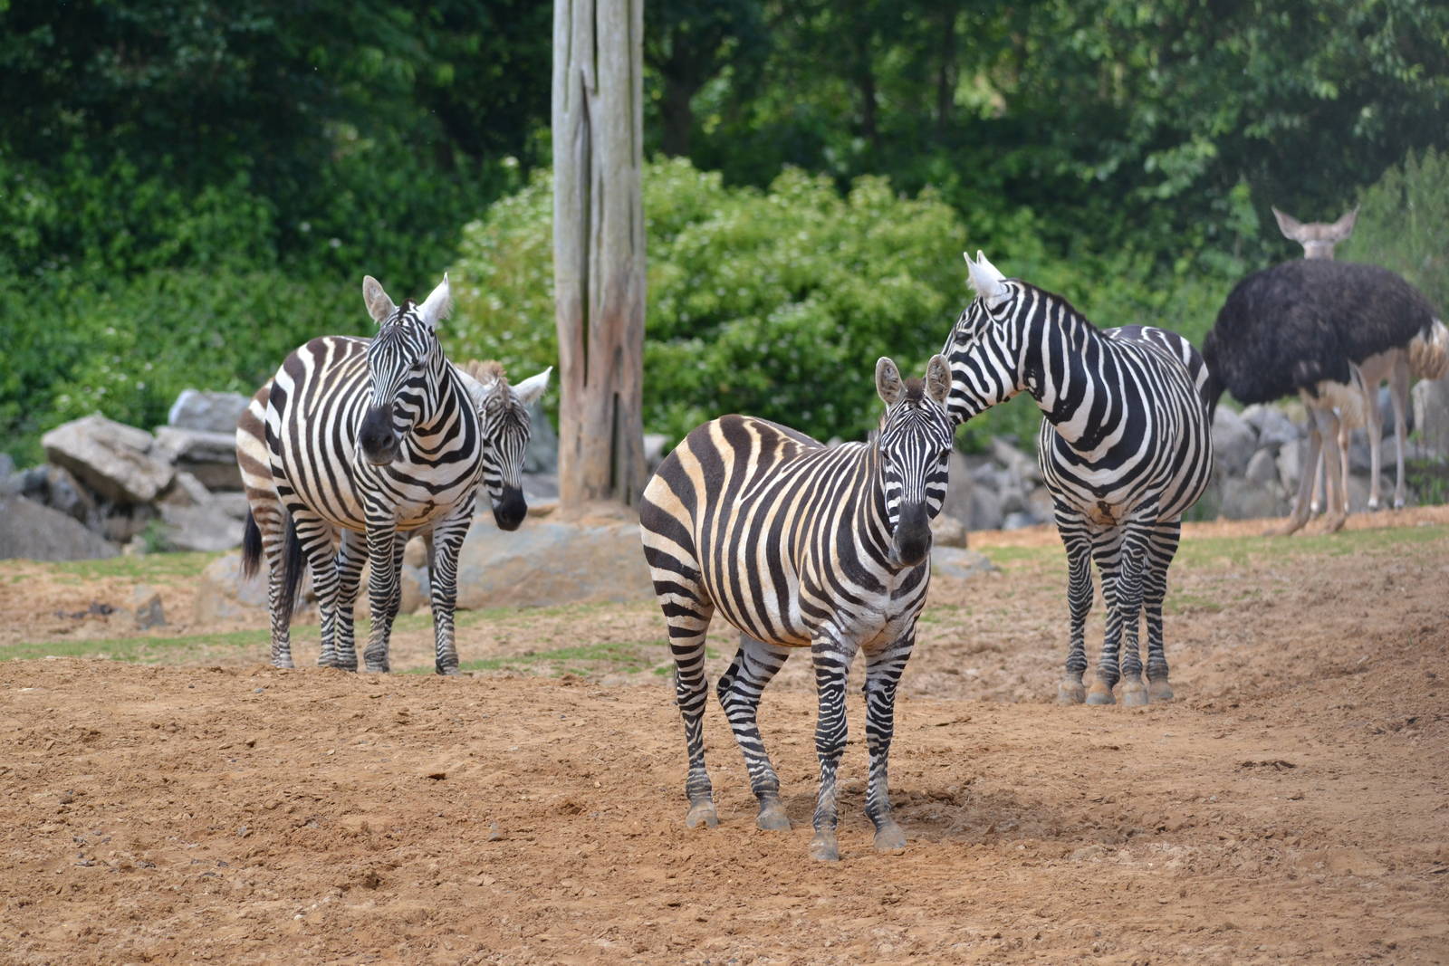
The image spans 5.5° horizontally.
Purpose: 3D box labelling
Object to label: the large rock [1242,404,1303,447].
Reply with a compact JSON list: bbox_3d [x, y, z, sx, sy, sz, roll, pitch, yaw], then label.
[{"bbox_3d":[2.699,-0.282,74.500,0.290,0.210,0.260,0,2,0],"label":"large rock"}]

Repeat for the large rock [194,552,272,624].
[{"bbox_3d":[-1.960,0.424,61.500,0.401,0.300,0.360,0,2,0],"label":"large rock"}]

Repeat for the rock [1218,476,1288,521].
[{"bbox_3d":[2.557,0.074,73.000,0.330,0.210,0.280,0,2,0],"label":"rock"}]

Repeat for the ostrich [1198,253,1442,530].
[{"bbox_3d":[2.823,-0.424,73.000,1.340,1.320,0.620,0,2,-7],"label":"ostrich"}]

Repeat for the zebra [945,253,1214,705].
[{"bbox_3d":[1.224,-0.014,52.200,0.870,1.560,1.550,0,2,12],"label":"zebra"}]

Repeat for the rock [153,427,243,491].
[{"bbox_3d":[-2.440,-0.117,70.800,0.489,0.302,0.420,0,2,0],"label":"rock"}]

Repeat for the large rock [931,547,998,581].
[{"bbox_3d":[0.997,0.346,64.500,0.360,0.140,0.300,0,2,0],"label":"large rock"}]

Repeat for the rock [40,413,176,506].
[{"bbox_3d":[-2.854,-0.113,70.000,0.620,0.420,0.500,0,2,0],"label":"rock"}]

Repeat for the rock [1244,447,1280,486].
[{"bbox_3d":[2.705,-0.074,76.000,0.182,0.211,0.200,0,2,0],"label":"rock"}]

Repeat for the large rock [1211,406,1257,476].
[{"bbox_3d":[2.462,-0.208,74.000,0.300,0.330,0.300,0,2,0],"label":"large rock"}]

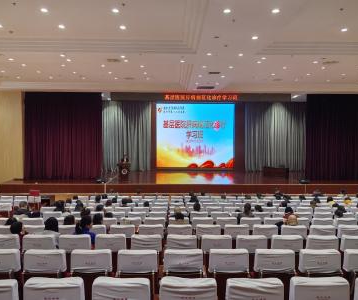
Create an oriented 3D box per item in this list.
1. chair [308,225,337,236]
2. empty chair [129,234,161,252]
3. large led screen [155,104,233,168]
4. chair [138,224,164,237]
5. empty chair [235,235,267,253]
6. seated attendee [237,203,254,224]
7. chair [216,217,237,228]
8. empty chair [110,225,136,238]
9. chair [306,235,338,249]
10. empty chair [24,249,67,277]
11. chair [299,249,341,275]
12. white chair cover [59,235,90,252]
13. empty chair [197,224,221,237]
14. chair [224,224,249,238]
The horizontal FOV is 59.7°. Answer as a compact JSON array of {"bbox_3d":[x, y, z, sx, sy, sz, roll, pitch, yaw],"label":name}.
[{"bbox_3d":[2.749,1.892,6.272,0.530,0.950,0.620,0,3,-1],"label":"chair"},{"bbox_3d":[-0.510,1.786,5.170,0.530,0.950,0.620,0,3,-1],"label":"empty chair"},{"bbox_3d":[1.402,-1.165,25.970,6.500,5.270,0.150,0,3,-1],"label":"large led screen"},{"bbox_3d":[-0.527,1.889,6.131,0.490,0.950,0.600,0,1,-1],"label":"chair"},{"bbox_3d":[1.113,1.793,5.088,0.490,0.950,0.600,0,1,-1],"label":"empty chair"},{"bbox_3d":[1.523,1.851,7.388,0.480,1.250,0.680,0,1,-1],"label":"seated attendee"},{"bbox_3d":[1.088,1.991,7.368,0.530,0.950,0.620,0,3,-1],"label":"chair"},{"bbox_3d":[-1.059,1.886,6.117,0.490,0.950,0.600,0,1,-1],"label":"empty chair"},{"bbox_3d":[2.239,1.786,5.170,0.530,0.950,0.620,0,3,-1],"label":"chair"},{"bbox_3d":[-1.595,1.643,3.938,0.490,0.950,0.600,0,1,-1],"label":"empty chair"},{"bbox_3d":[1.710,1.656,4.074,0.530,0.950,0.620,0,3,-1],"label":"chair"},{"bbox_3d":[-1.563,1.754,4.995,0.540,0.970,0.630,0,3,-1],"label":"white chair cover"},{"bbox_3d":[0.552,1.896,6.159,0.490,0.950,0.600,0,1,-1],"label":"empty chair"},{"bbox_3d":[1.080,1.876,6.124,0.540,0.970,0.630,0,3,-1],"label":"chair"}]

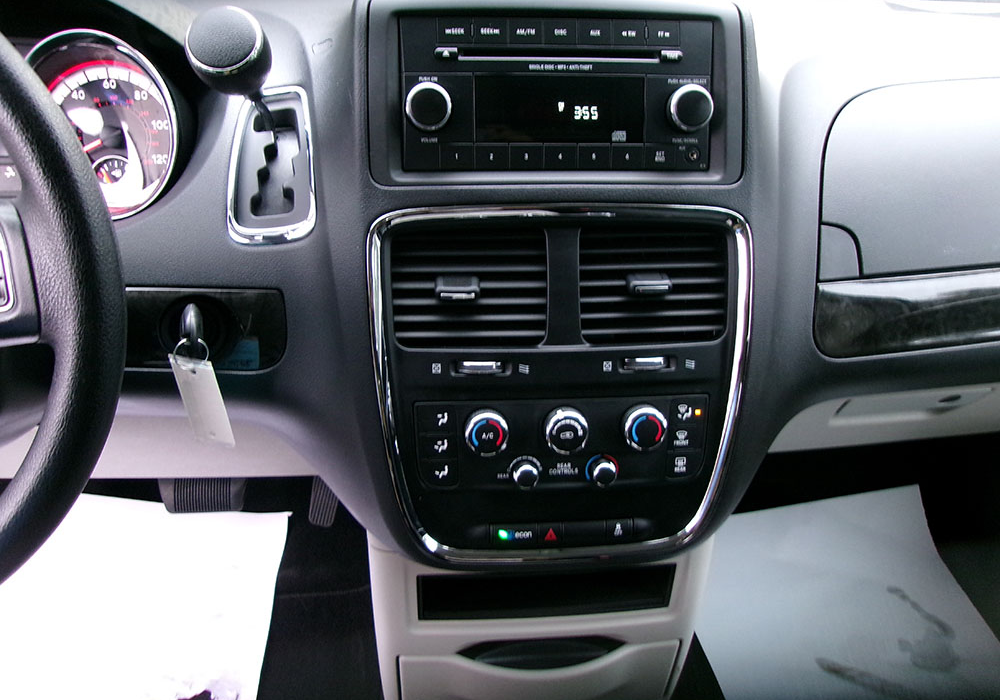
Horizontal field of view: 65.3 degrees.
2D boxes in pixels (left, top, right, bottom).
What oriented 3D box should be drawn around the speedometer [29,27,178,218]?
[{"bbox_3d":[-0.280,-0.152,0.534,0.125,0.125,0.020,3,9,2],"label":"speedometer"}]

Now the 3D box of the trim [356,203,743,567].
[{"bbox_3d":[0.040,0.024,0.497,0.238,0.227,0.027,-2,7,-7],"label":"trim"}]

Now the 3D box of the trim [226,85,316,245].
[{"bbox_3d":[-0.145,-0.117,0.498,0.053,0.098,0.018,0,1,-2],"label":"trim"}]

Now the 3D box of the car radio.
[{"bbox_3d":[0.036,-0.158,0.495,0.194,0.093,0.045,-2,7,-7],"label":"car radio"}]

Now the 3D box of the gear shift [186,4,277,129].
[{"bbox_3d":[-0.138,-0.143,0.432,0.047,0.050,0.118,0,-5,-3],"label":"gear shift"}]

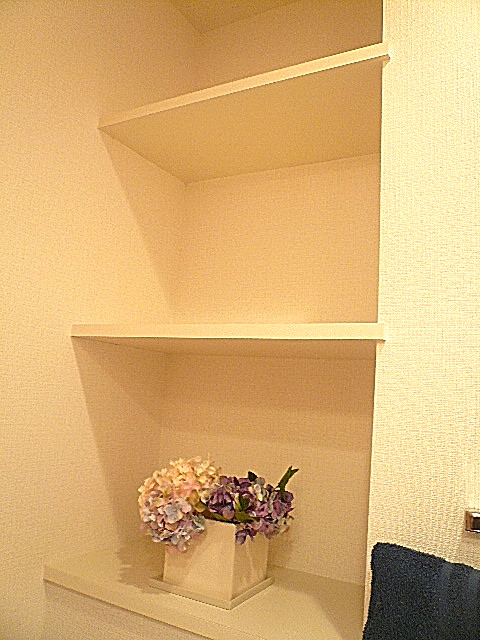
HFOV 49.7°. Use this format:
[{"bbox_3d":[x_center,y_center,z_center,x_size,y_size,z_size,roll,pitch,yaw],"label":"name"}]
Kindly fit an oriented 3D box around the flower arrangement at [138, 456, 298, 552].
[{"bbox_3d":[-0.046,0.333,0.942,0.270,0.153,0.180,0,-10,29],"label":"flower arrangement"}]

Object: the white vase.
[{"bbox_3d":[-0.043,0.420,0.958,0.164,0.130,0.165,0,-10,29],"label":"white vase"}]

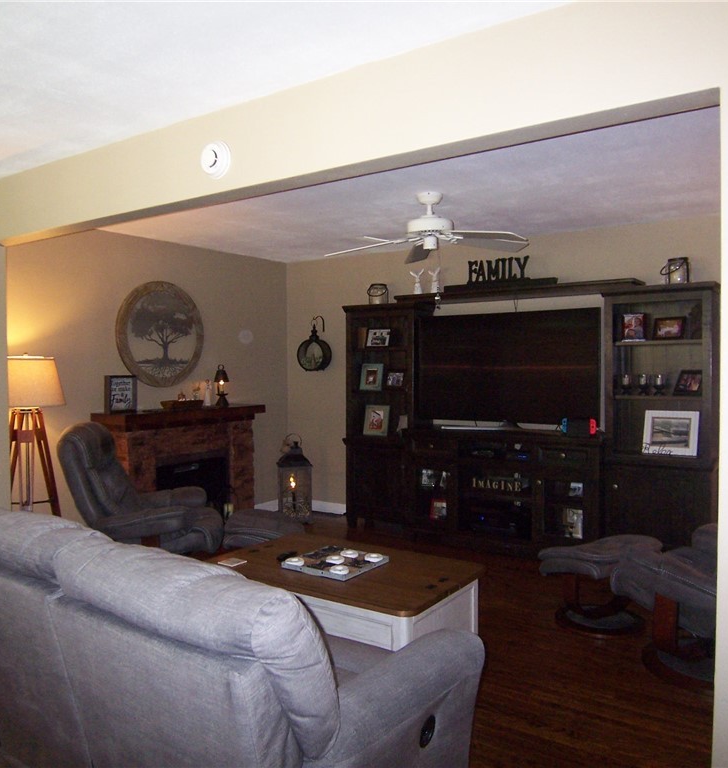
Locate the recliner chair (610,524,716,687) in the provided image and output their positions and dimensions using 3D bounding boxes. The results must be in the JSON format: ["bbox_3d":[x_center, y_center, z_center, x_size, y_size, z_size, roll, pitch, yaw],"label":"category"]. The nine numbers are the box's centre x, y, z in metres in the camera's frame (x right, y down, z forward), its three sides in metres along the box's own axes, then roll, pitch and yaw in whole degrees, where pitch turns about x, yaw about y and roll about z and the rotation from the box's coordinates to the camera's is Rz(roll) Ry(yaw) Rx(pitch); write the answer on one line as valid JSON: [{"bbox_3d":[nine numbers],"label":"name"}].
[{"bbox_3d":[1.659,0.816,3.216,0.790,1.000,0.870,-1,2,-30],"label":"recliner chair"}]

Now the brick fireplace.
[{"bbox_3d":[-1.438,0.735,5.503,0.410,1.074,1.420,1,2,34],"label":"brick fireplace"}]

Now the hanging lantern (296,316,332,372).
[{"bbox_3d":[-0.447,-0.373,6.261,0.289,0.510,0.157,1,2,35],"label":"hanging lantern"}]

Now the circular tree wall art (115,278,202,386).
[{"bbox_3d":[-1.590,-0.392,5.373,0.039,0.833,0.833,1,2,35],"label":"circular tree wall art"}]

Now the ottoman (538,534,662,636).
[{"bbox_3d":[1.343,1.084,3.822,0.549,0.431,0.480,-1,2,-27],"label":"ottoman"}]

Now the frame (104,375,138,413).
[{"bbox_3d":[-1.774,0.080,5.004,0.064,0.274,0.230,1,2,35],"label":"frame"}]

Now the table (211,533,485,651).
[{"bbox_3d":[-0.118,1.092,3.247,1.220,0.465,0.710,1,2,34],"label":"table"}]

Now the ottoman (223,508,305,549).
[{"bbox_3d":[-0.676,1.070,4.508,0.480,0.431,0.549,-1,2,-12],"label":"ottoman"}]

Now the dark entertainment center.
[{"bbox_3d":[1.135,0.279,5.227,2.880,1.970,0.460,1,2,34],"label":"dark entertainment center"}]

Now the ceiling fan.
[{"bbox_3d":[0.366,-0.930,3.912,1.264,0.328,1.264,1,2,35],"label":"ceiling fan"}]

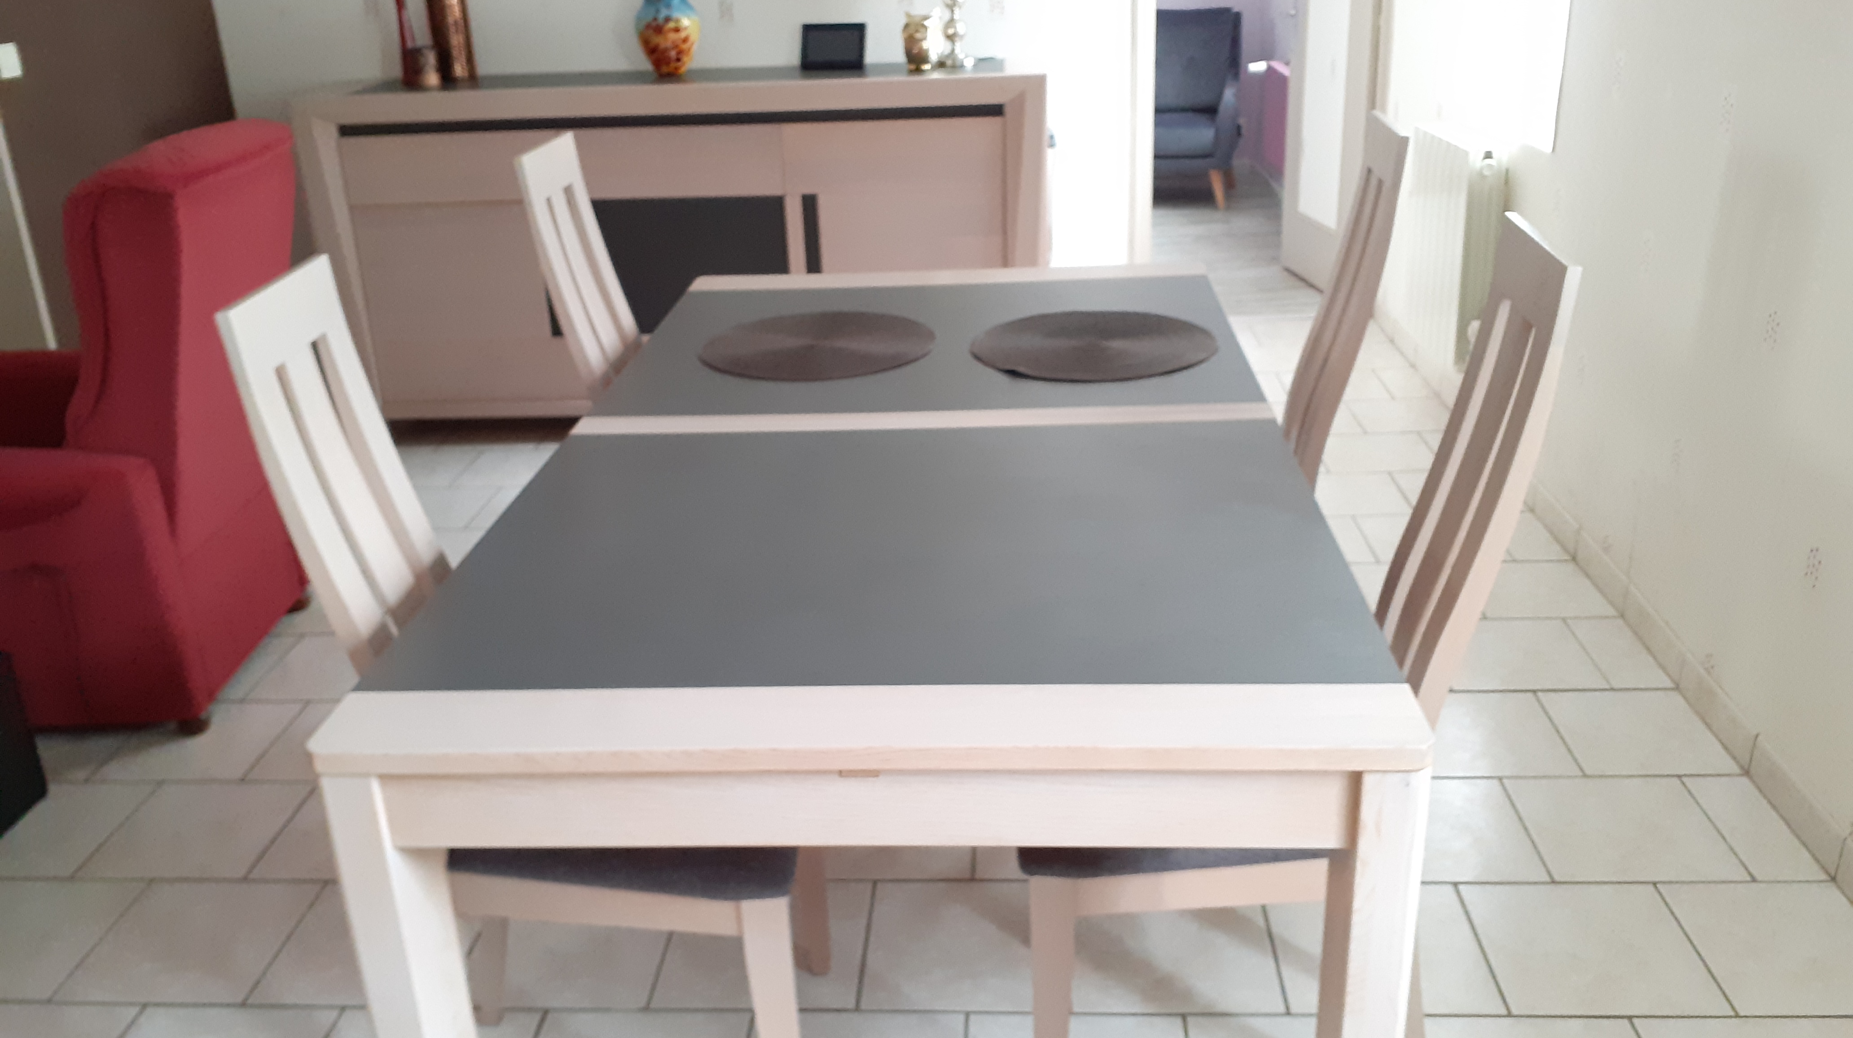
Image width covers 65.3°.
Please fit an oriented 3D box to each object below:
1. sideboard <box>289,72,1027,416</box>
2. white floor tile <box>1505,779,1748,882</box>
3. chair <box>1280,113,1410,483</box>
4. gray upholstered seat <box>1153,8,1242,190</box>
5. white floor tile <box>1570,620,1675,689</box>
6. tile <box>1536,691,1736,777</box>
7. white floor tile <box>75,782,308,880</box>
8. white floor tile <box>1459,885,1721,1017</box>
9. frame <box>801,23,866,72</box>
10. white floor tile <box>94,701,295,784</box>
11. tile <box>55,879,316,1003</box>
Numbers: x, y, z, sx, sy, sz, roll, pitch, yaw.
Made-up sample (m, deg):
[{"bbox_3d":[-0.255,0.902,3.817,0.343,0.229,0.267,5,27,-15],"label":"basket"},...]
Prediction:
[{"bbox_3d":[-0.680,-0.795,4.281,2.075,0.990,0.450,0,24,5],"label":"sideboard"},{"bbox_3d":[1.137,0.510,2.365,0.297,0.010,0.284,-1,24,4],"label":"white floor tile"},{"bbox_3d":[0.491,-0.130,2.536,0.550,1.080,0.450,0,23,6],"label":"chair"},{"bbox_3d":[1.230,-2.130,7.424,0.760,0.910,0.780,3,24,14],"label":"gray upholstered seat"},{"bbox_3d":[1.384,0.265,2.883,0.123,0.010,0.293,-1,23,4],"label":"white floor tile"},{"bbox_3d":[1.305,0.391,2.618,0.297,0.010,0.284,-1,24,4],"label":"tile"},{"bbox_3d":[-1.272,0.548,2.538,0.297,0.010,0.284,-1,24,4],"label":"white floor tile"},{"bbox_3d":[0.962,0.614,2.098,0.297,0.010,0.293,-1,23,4],"label":"white floor tile"},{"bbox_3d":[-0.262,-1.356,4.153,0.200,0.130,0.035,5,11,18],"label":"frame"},{"bbox_3d":[-1.398,0.423,2.806,0.297,0.010,0.293,-1,23,4],"label":"white floor tile"},{"bbox_3d":[-1.143,0.662,2.264,0.297,0.010,0.284,-1,24,4],"label":"tile"}]

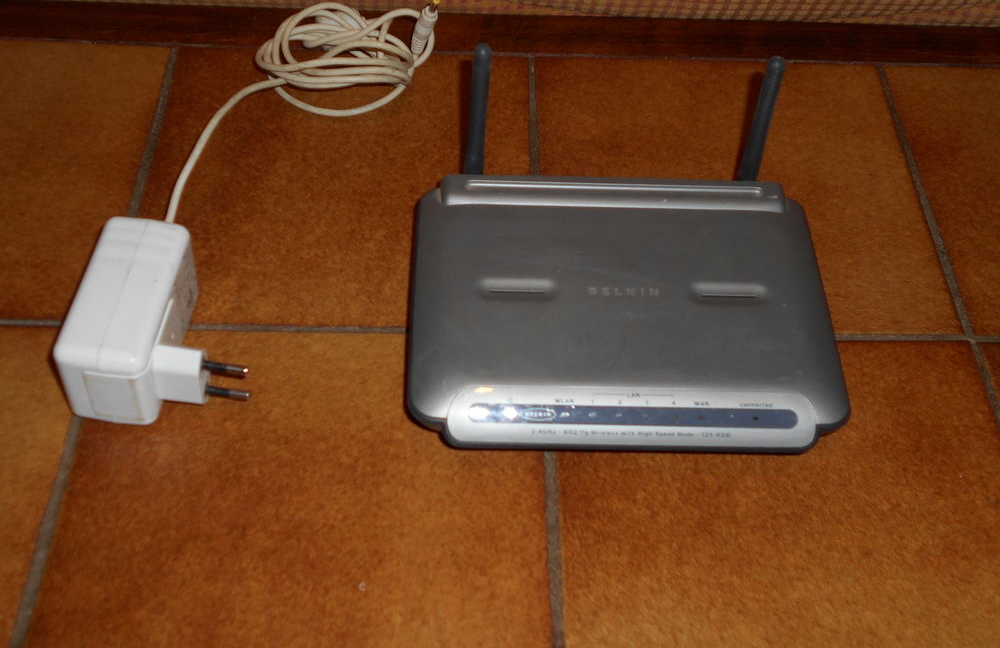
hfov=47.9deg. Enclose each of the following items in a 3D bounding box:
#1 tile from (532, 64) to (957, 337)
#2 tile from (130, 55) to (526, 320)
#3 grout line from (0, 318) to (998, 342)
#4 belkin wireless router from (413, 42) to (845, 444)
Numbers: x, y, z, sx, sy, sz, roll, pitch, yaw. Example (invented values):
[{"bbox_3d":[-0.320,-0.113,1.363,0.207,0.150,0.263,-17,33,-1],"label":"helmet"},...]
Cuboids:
[{"bbox_3d":[0.121,-0.072,0.601,0.200,0.010,0.199,1,52,-2],"label":"tile"},{"bbox_3d":[-0.083,-0.075,0.593,0.200,0.010,0.199,1,52,-2],"label":"tile"},{"bbox_3d":[0.004,0.005,0.532,0.468,0.005,0.005,1,52,-2],"label":"grout line"},{"bbox_3d":[0.058,-0.033,0.495,0.196,0.106,0.148,1,52,-2],"label":"belkin wireless router"}]

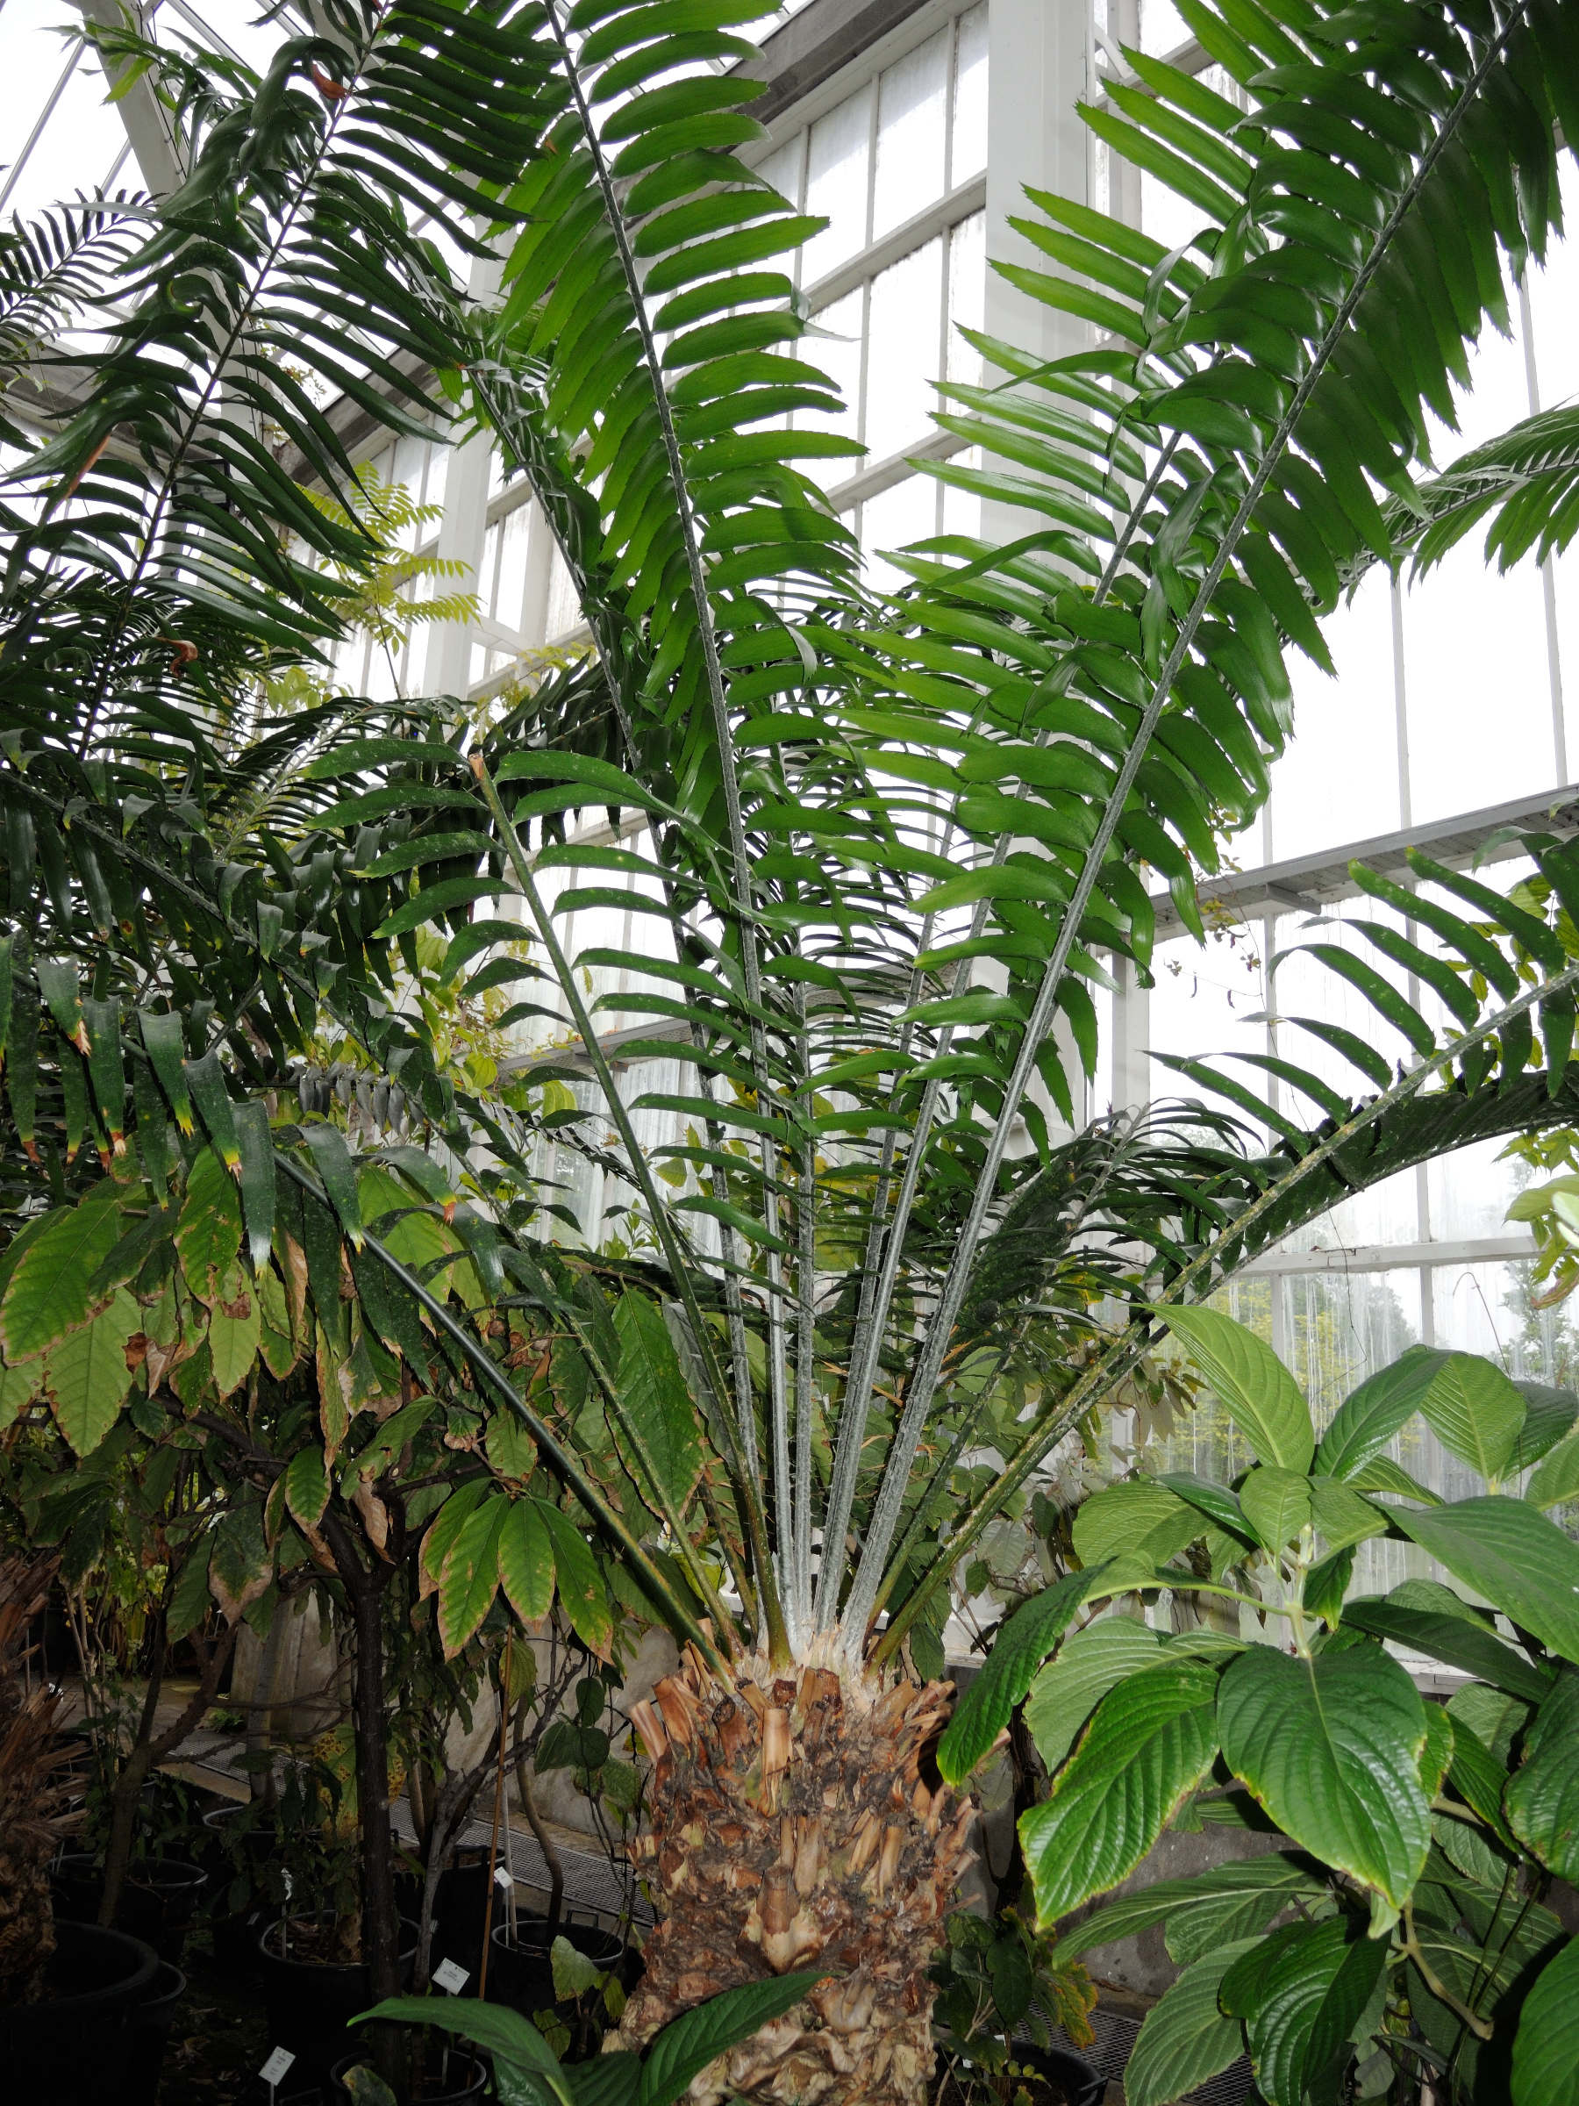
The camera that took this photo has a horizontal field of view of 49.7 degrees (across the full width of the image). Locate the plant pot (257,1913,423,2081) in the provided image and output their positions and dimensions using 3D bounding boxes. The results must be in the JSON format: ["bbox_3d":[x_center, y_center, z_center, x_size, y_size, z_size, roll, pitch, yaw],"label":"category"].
[{"bbox_3d":[-1.087,2.284,4.084,0.392,0.300,0.392,3,-14,0],"label":"plant pot"}]

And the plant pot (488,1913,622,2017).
[{"bbox_3d":[-0.581,2.336,4.220,0.335,0.290,0.335,3,-14,0],"label":"plant pot"}]

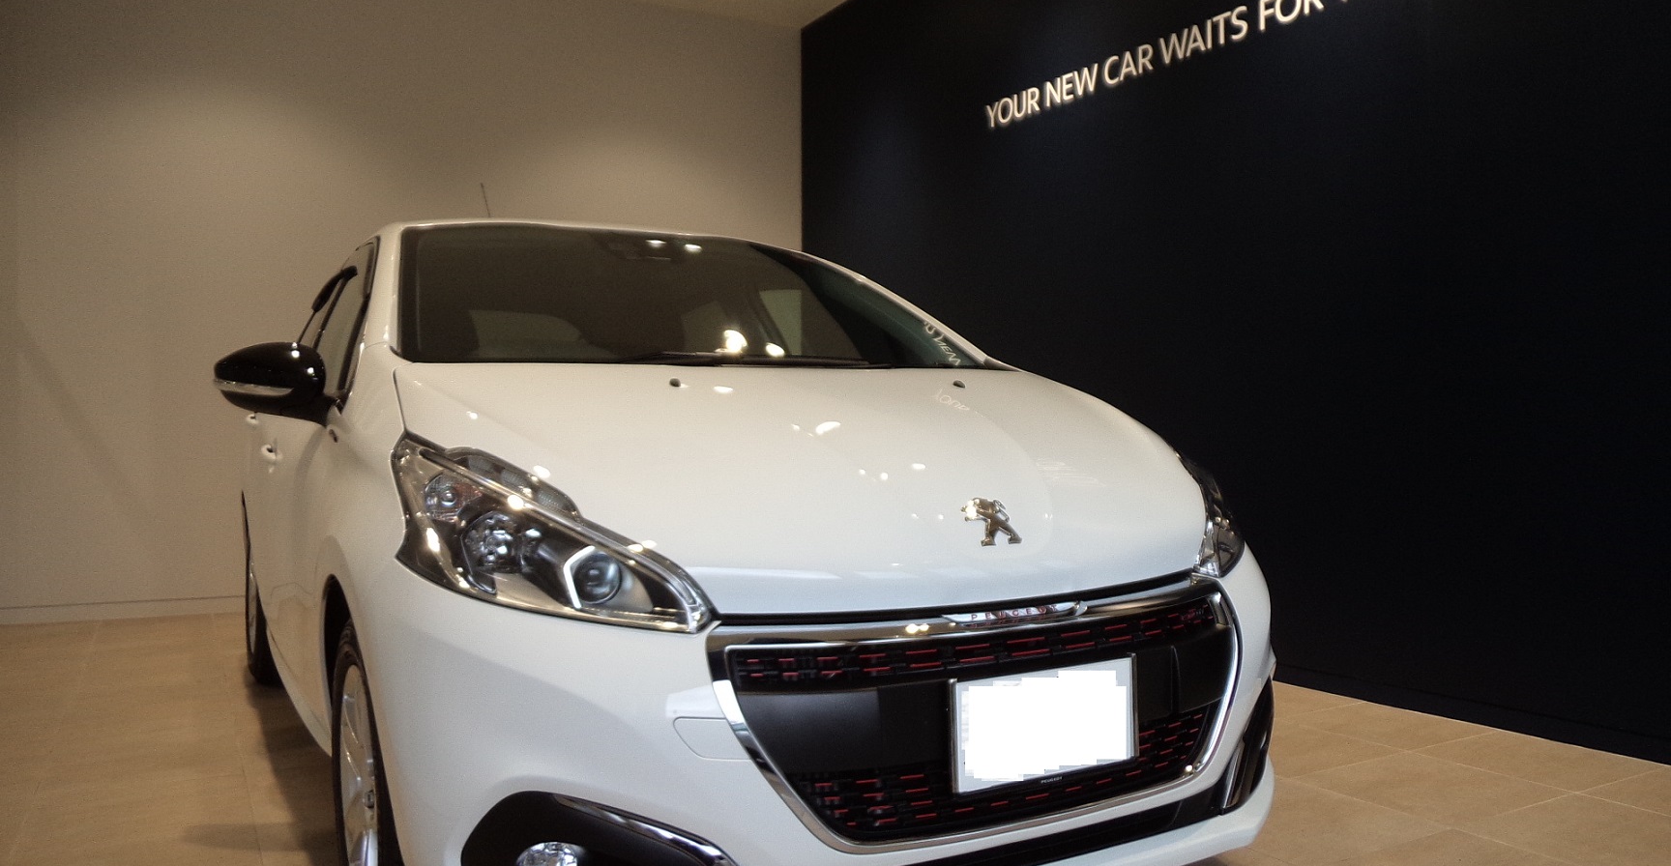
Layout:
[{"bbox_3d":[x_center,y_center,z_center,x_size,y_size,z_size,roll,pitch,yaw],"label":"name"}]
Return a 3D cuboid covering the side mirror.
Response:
[{"bbox_3d":[-1.169,-0.106,2.604,0.215,0.160,0.130,-1,1,-29],"label":"side mirror"}]

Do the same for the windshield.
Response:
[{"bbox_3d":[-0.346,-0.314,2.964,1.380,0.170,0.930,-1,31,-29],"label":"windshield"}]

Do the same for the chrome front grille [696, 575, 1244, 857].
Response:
[{"bbox_3d":[0.265,0.408,1.889,0.920,0.310,0.180,-1,1,-29],"label":"chrome front grille"}]

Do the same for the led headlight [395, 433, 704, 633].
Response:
[{"bbox_3d":[-0.436,0.140,1.869,0.345,0.270,0.520,-1,1,-29],"label":"led headlight"}]

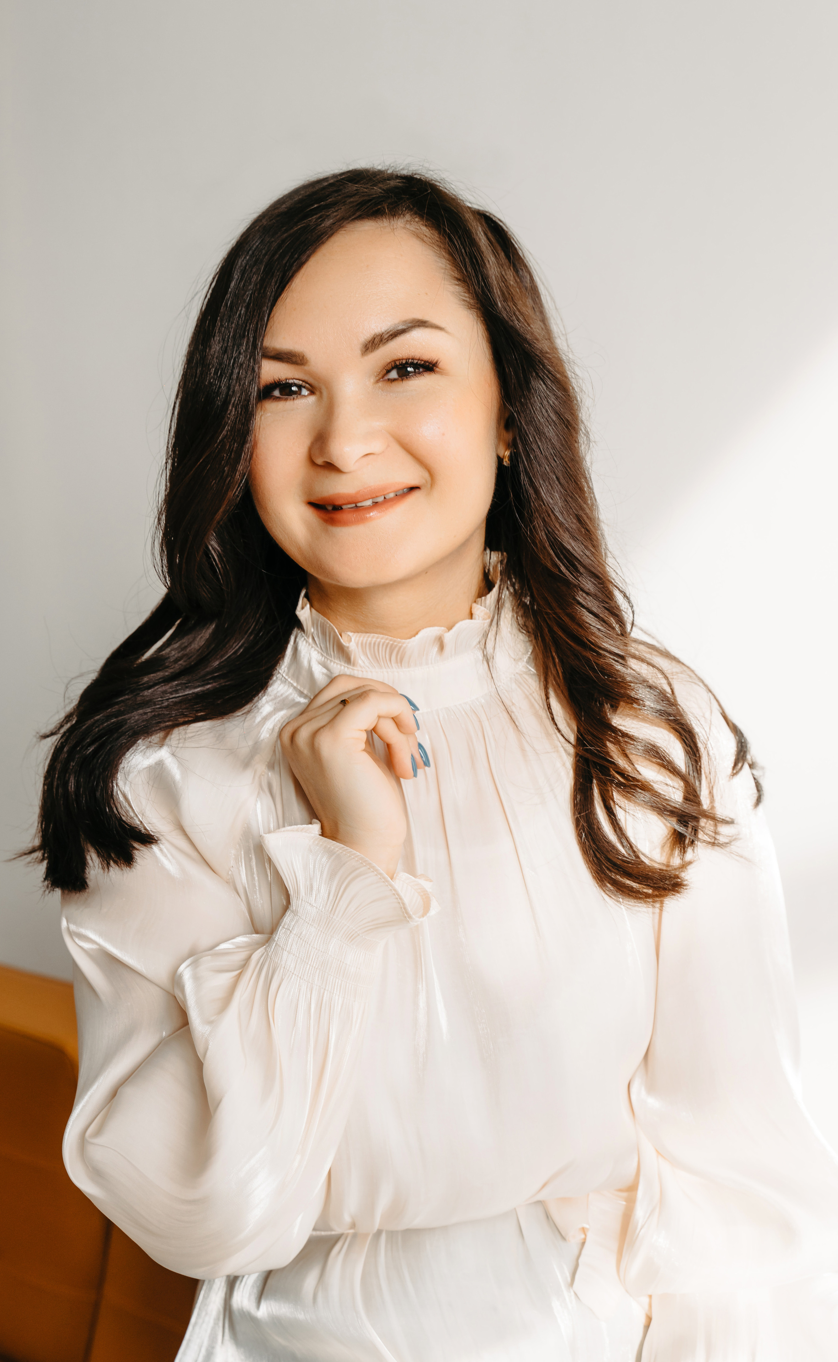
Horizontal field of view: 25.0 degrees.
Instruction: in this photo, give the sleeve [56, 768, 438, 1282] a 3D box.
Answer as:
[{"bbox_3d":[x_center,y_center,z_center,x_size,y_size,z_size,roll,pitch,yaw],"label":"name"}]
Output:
[{"bbox_3d":[-0.091,0.180,1.015,0.200,0.280,0.190,0,2,0],"label":"sleeve"}]

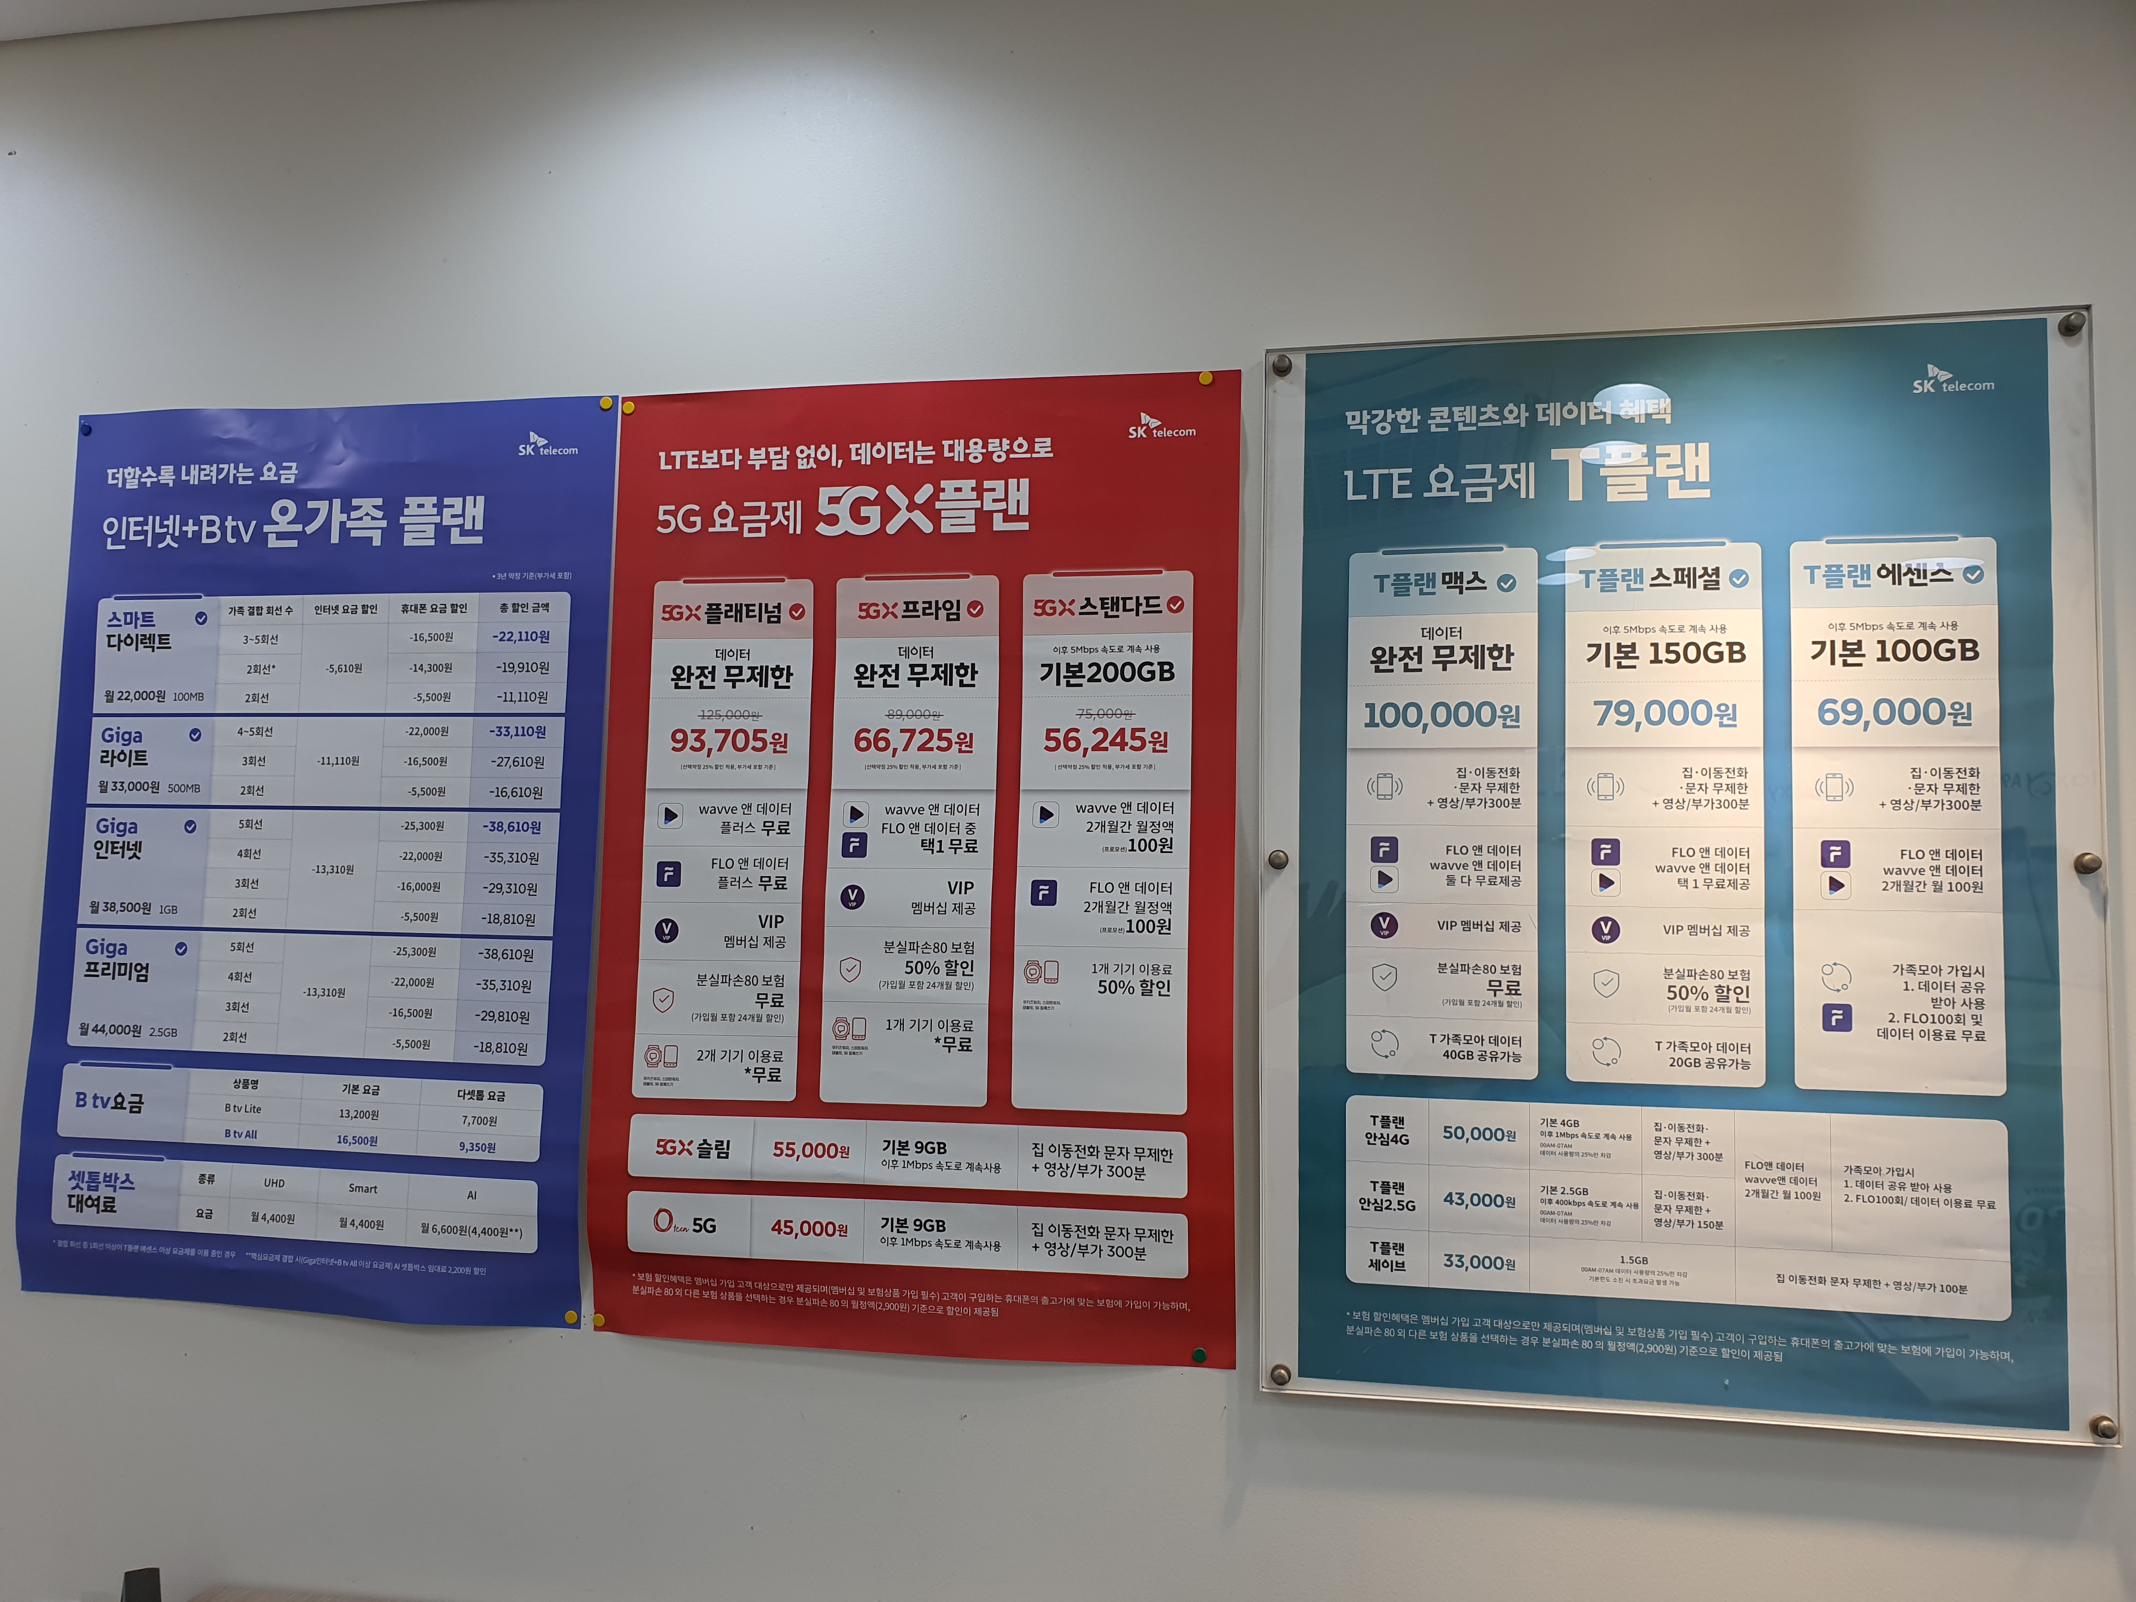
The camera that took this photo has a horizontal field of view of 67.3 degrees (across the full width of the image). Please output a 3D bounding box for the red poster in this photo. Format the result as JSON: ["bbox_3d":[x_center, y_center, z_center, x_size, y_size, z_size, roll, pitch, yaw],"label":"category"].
[{"bbox_3d":[-0.143,0.052,1.469,0.600,0.889,0.015,0,-4,10],"label":"red poster"}]

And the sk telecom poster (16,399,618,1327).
[{"bbox_3d":[-0.741,0.049,1.578,0.600,0.889,0.015,0,-4,10],"label":"sk telecom poster"}]

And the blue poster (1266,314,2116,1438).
[{"bbox_3d":[0.500,0.050,1.341,0.669,0.910,0.025,0,-4,10],"label":"blue poster"}]

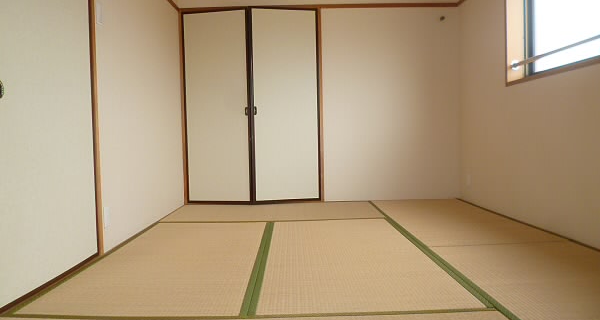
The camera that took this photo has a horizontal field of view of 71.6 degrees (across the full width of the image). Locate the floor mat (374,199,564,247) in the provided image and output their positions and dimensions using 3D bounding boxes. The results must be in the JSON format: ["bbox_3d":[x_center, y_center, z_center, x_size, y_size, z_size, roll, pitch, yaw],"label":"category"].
[{"bbox_3d":[1.092,0.437,3.155,0.832,0.028,1.615,-1,3,-1],"label":"floor mat"}]

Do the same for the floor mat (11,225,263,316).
[{"bbox_3d":[-0.625,0.517,2.306,0.793,0.028,1.666,-1,3,-1],"label":"floor mat"}]

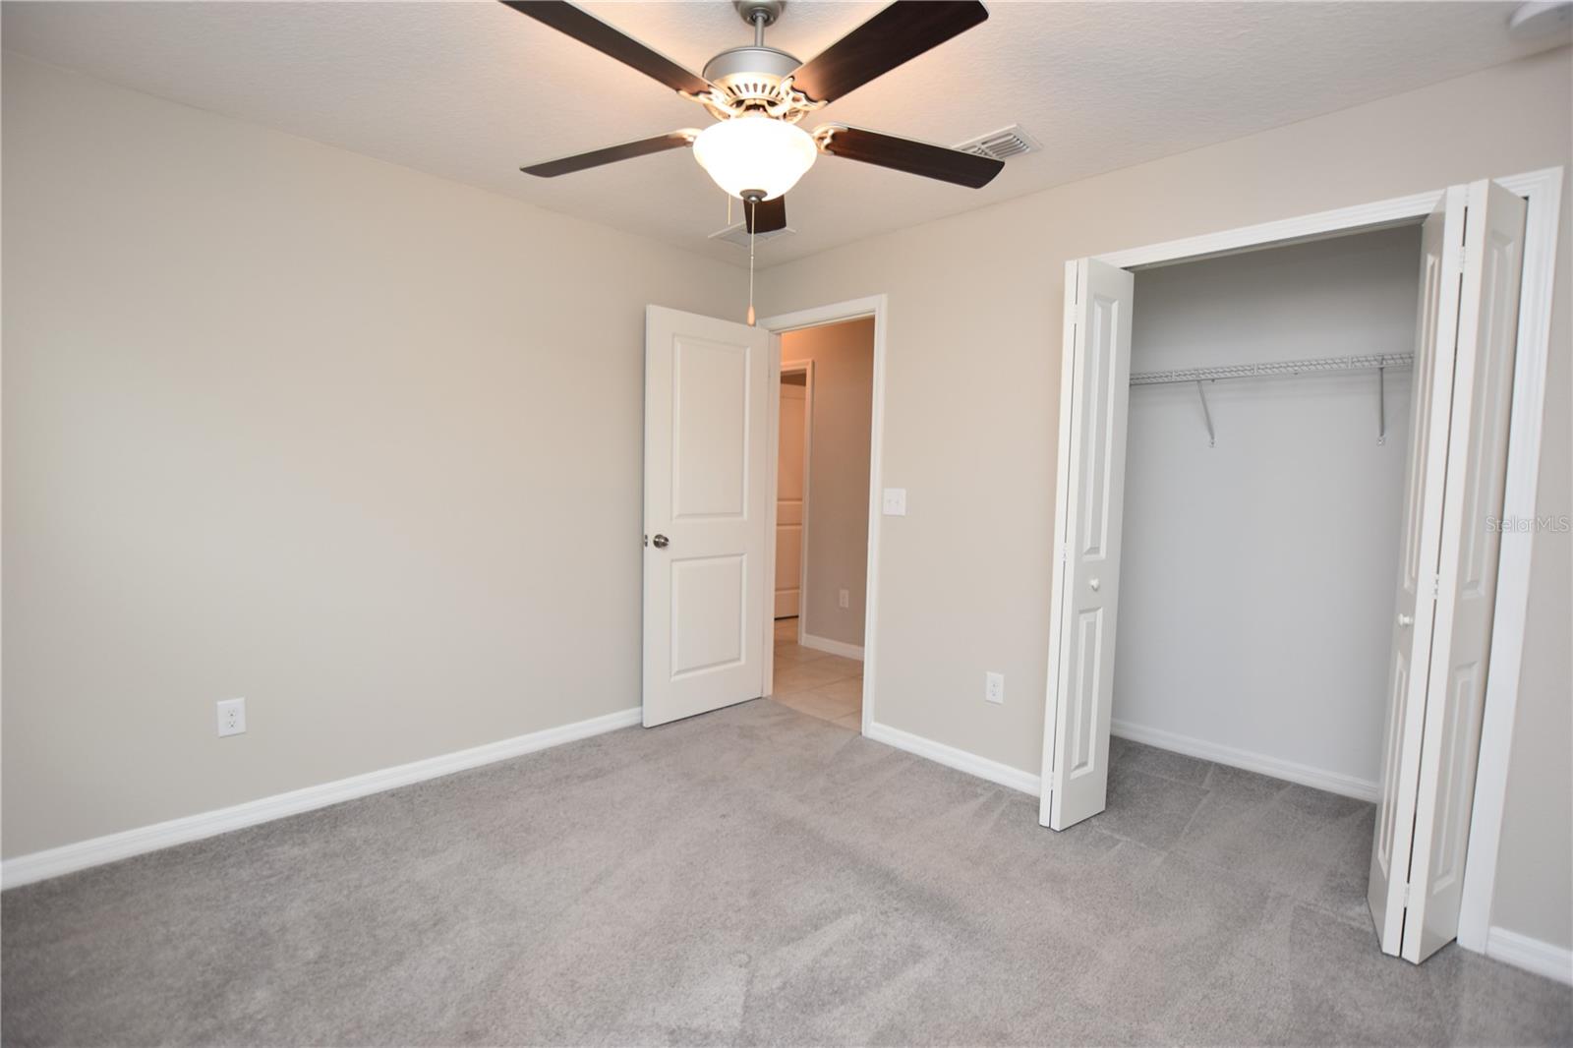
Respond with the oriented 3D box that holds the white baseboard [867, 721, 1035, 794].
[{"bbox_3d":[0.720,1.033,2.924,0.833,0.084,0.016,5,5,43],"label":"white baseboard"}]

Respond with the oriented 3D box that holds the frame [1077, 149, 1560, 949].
[{"bbox_3d":[1.533,0.091,2.190,1.231,2.100,0.120,5,5,43],"label":"frame"}]

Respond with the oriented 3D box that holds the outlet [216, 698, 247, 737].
[{"bbox_3d":[-1.898,0.661,2.244,0.071,0.119,0.009,-2,5,-42],"label":"outlet"}]

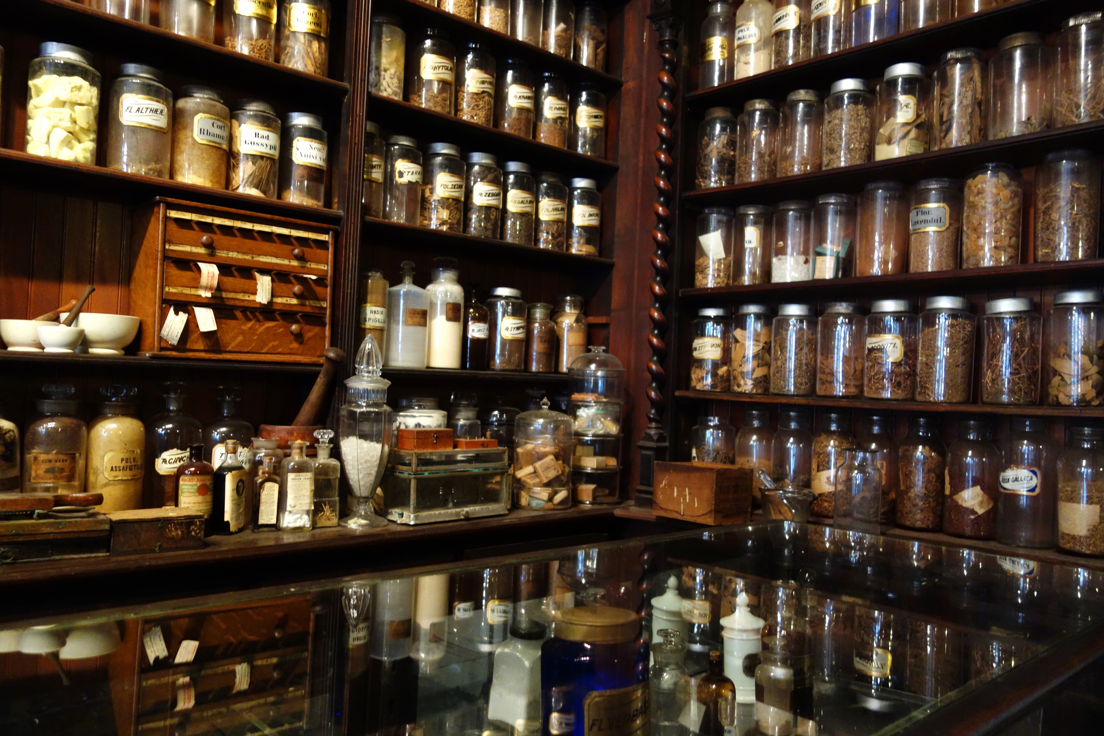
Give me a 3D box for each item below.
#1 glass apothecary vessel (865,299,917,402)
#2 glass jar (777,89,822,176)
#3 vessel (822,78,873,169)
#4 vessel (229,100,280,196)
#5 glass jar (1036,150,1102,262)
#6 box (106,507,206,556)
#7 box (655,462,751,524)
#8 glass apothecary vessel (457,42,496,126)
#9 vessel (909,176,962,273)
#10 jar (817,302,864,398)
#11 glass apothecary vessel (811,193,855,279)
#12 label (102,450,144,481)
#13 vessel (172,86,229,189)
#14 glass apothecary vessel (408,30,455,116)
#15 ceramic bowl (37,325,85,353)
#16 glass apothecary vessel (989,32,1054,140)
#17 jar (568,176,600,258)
[{"bbox_3d":[0.939,-0.047,2.382,0.132,0.279,0.132,1,-2,43],"label":"glass apothecary vessel"},{"bbox_3d":[0.759,-0.699,2.628,0.125,0.280,0.125,2,-1,16],"label":"glass jar"},{"bbox_3d":[0.807,-0.653,2.345,0.122,0.245,0.122,3,-1,-42],"label":"vessel"},{"bbox_3d":[-0.713,-0.517,2.065,0.105,0.231,0.105,3,-1,-42],"label":"vessel"},{"bbox_3d":[1.161,-0.351,1.936,0.124,0.256,0.124,3,-1,-42],"label":"glass jar"},{"bbox_3d":[-0.821,0.333,1.760,0.177,0.065,0.121,3,-1,-38],"label":"box"},{"bbox_3d":[0.385,0.311,2.185,0.175,0.133,0.182,1,-1,42],"label":"box"},{"bbox_3d":[-0.236,-0.866,2.683,0.113,0.272,0.113,3,-1,-28],"label":"glass apothecary vessel"},{"bbox_3d":[1.030,-0.372,2.307,0.126,0.258,0.126,1,-1,42],"label":"vessel"},{"bbox_3d":[0.839,-0.048,2.494,0.124,0.275,0.124,2,-1,19],"label":"jar"},{"bbox_3d":[0.750,-0.333,2.288,0.104,0.249,0.104,3,-1,-41],"label":"glass apothecary vessel"},{"bbox_3d":[-0.883,0.202,1.776,0.019,0.057,0.081,1,-1,42],"label":"label"},{"bbox_3d":[-0.872,-0.558,2.134,0.123,0.253,0.123,2,-1,32],"label":"vessel"},{"bbox_3d":[-0.338,-0.814,2.410,0.123,0.241,0.123,3,-1,-42],"label":"glass apothecary vessel"},{"bbox_3d":[-1.079,-0.060,1.887,0.091,0.058,0.091,3,-1,-41],"label":"ceramic bowl"},{"bbox_3d":[1.067,-0.620,1.953,0.123,0.247,0.123,3,-1,-41],"label":"glass apothecary vessel"},{"bbox_3d":[0.108,-0.479,2.810,0.095,0.267,0.095,3,-1,-15],"label":"jar"}]

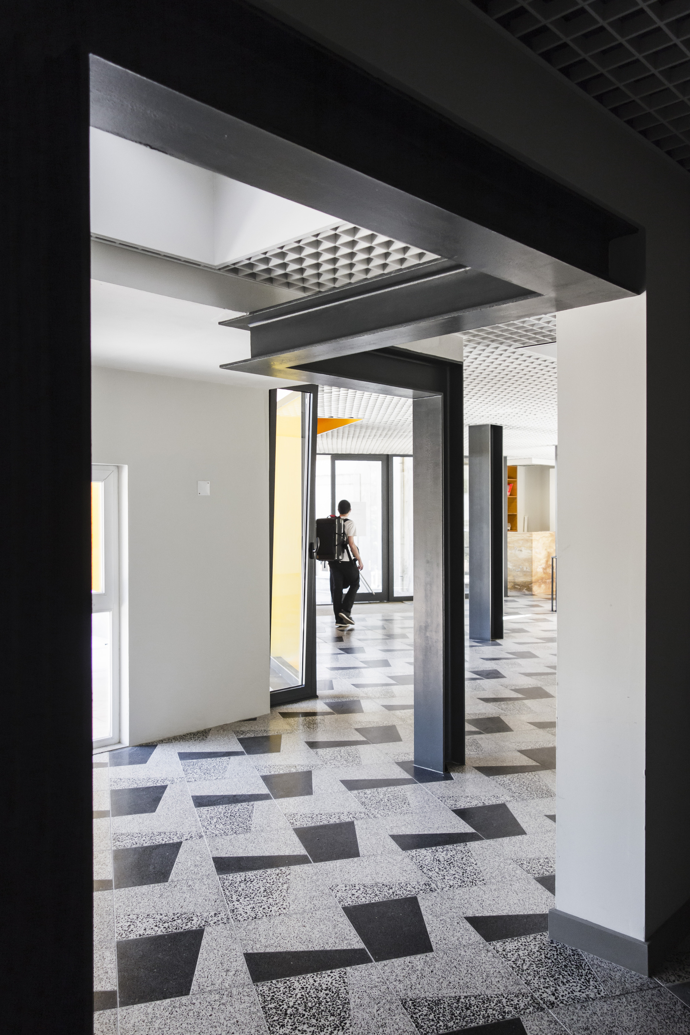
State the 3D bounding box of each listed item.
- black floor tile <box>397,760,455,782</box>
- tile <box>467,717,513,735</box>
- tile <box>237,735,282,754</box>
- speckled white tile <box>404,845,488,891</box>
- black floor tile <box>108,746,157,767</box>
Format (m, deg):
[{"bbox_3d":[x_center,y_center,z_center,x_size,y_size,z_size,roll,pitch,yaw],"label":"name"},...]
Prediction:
[{"bbox_3d":[0.493,1.449,4.592,0.299,0.020,0.382,0,0,-17],"label":"black floor tile"},{"bbox_3d":[1.037,1.452,5.616,0.301,0.014,0.386,0,0,-17],"label":"tile"},{"bbox_3d":[-0.508,1.460,5.144,0.301,0.014,0.386,0,0,-17],"label":"tile"},{"bbox_3d":[0.455,1.453,3.349,0.305,0.020,0.390,0,0,-17],"label":"speckled white tile"},{"bbox_3d":[-1.281,1.463,4.907,0.301,0.014,0.386,0,0,-17],"label":"black floor tile"}]

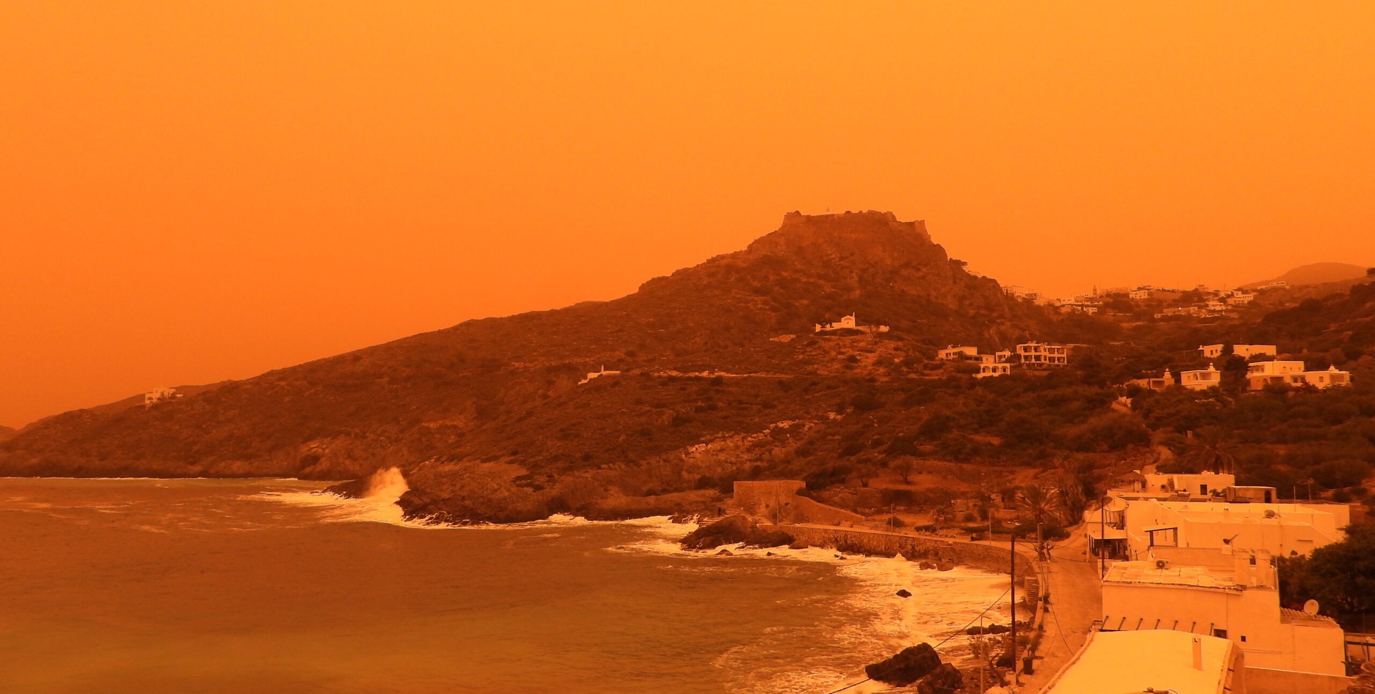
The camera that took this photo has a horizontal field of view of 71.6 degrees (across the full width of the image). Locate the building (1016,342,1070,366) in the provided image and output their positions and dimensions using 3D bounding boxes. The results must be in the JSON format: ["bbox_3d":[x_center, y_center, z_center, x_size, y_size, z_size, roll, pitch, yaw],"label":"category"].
[{"bbox_3d":[125.488,2.666,338.000,16.000,8.200,9.000,0,-6,8],"label":"building"}]

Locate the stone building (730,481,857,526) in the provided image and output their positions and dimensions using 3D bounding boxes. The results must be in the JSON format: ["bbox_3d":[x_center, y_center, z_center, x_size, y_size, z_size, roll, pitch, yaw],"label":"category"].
[{"bbox_3d":[19.137,27.706,169.000,21.500,7.800,9.000,0,-6,5],"label":"stone building"}]

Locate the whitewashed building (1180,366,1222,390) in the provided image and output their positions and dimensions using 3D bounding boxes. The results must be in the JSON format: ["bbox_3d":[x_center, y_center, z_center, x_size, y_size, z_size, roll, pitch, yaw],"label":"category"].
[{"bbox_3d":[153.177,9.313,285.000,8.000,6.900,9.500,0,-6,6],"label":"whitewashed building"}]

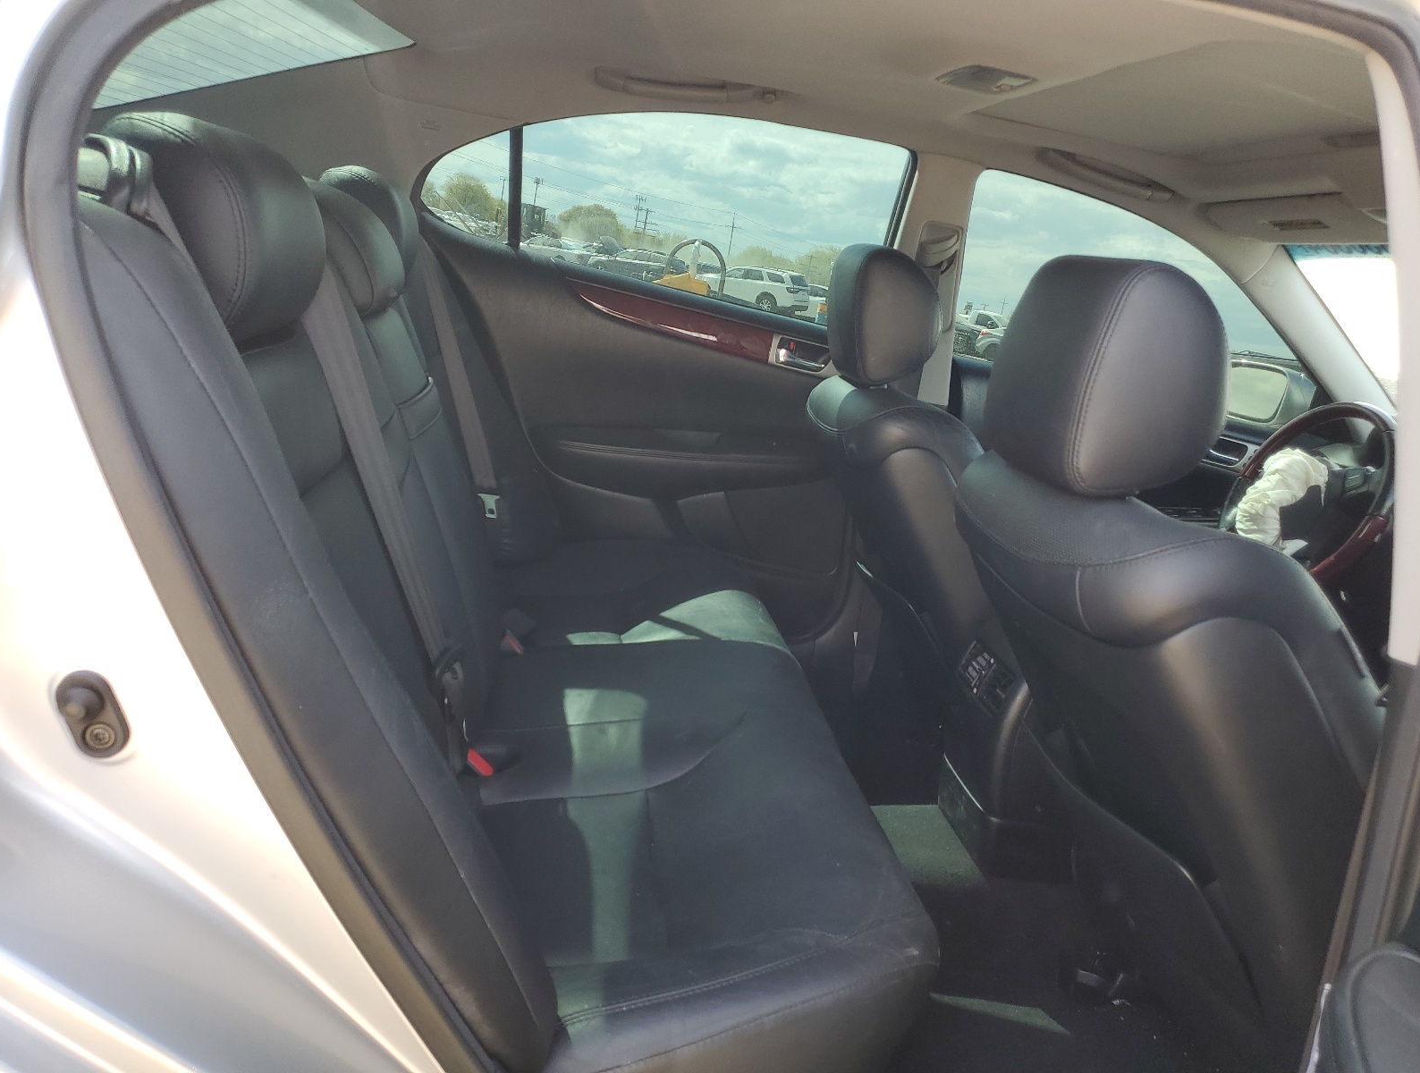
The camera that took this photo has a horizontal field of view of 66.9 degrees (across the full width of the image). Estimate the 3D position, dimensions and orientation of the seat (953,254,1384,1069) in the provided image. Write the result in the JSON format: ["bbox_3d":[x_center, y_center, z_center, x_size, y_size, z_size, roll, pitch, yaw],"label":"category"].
[{"bbox_3d":[0.644,0.256,1.184,0.840,0.990,0.530,7,14,-10],"label":"seat"}]

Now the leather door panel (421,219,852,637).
[{"bbox_3d":[-0.097,-0.154,2.040,0.920,0.690,0.140,7,14,-10],"label":"leather door panel"}]

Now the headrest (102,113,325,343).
[{"bbox_3d":[-0.405,-0.257,0.907,0.155,0.180,0.260,-8,16,-6],"label":"headrest"}]

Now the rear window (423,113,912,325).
[{"bbox_3d":[-0.083,-0.584,1.912,0.840,0.340,0.040,7,33,-10],"label":"rear window"}]

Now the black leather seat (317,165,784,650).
[{"bbox_3d":[-0.293,-0.110,1.740,0.780,0.830,0.530,7,14,-10],"label":"black leather seat"}]

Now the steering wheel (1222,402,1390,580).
[{"bbox_3d":[1.053,-0.071,1.909,0.110,0.390,0.390,31,9,-15],"label":"steering wheel"}]

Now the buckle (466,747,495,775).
[{"bbox_3d":[-0.262,0.258,1.229,0.022,0.035,0.030,-10,17,-6],"label":"buckle"}]

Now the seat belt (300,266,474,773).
[{"bbox_3d":[-0.335,-0.002,1.166,0.070,0.600,0.070,-13,17,-5],"label":"seat belt"}]

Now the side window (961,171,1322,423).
[{"bbox_3d":[0.855,-0.441,2.091,0.900,0.380,0.040,7,33,-10],"label":"side window"}]

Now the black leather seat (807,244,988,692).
[{"bbox_3d":[0.542,0.064,1.871,0.840,0.990,0.530,7,14,-10],"label":"black leather seat"}]

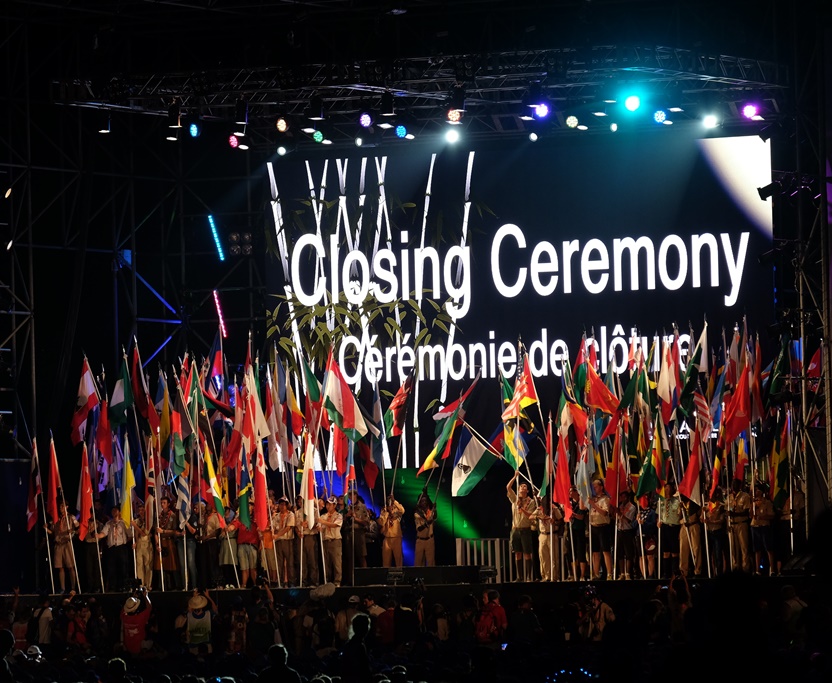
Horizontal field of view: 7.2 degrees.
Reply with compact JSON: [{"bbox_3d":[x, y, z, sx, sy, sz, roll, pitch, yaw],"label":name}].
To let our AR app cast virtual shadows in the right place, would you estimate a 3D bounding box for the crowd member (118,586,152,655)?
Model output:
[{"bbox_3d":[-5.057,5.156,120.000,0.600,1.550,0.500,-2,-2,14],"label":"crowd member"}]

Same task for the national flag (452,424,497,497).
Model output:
[{"bbox_3d":[1.121,2.271,126.500,0.800,1.329,0.350,-2,-2,12],"label":"national flag"}]

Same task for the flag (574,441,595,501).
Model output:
[{"bbox_3d":[3.119,2.406,123.214,0.370,1.148,0.220,-1,-2,9],"label":"flag"}]

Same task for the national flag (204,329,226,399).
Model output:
[{"bbox_3d":[-3.851,0.461,127.850,0.423,1.344,0.250,-1,-2,9],"label":"national flag"}]

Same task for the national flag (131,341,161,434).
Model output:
[{"bbox_3d":[-5.175,0.880,127.350,0.574,1.798,0.280,-1,-2,9],"label":"national flag"}]

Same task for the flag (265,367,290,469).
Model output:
[{"bbox_3d":[-2.640,1.506,126.907,0.496,1.983,0.280,-1,-2,9],"label":"flag"}]

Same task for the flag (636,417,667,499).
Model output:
[{"bbox_3d":[4.212,2.075,119.062,0.537,1.467,0.350,-2,-3,11],"label":"flag"}]

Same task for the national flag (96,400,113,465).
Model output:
[{"bbox_3d":[-5.973,1.726,127.643,0.307,1.266,0.220,-1,-2,9],"label":"national flag"}]

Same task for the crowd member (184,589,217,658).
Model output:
[{"bbox_3d":[-3.965,5.482,122.457,0.589,1.803,0.500,-1,-2,9],"label":"crowd member"}]

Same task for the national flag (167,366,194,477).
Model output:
[{"bbox_3d":[-4.386,1.496,124.500,0.500,2.000,0.400,-2,-2,12],"label":"national flag"}]

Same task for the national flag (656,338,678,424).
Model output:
[{"bbox_3d":[4.836,0.769,128.000,0.364,1.644,0.320,-2,-2,12],"label":"national flag"}]

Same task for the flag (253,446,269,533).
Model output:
[{"bbox_3d":[-2.871,2.714,122.900,0.320,1.540,0.280,-2,-2,12],"label":"flag"}]

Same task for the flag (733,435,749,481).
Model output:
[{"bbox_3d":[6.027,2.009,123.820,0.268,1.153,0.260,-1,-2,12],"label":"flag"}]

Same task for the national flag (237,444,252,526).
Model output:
[{"bbox_3d":[-3.324,2.810,129.000,0.257,1.620,0.280,-2,-2,12],"label":"national flag"}]

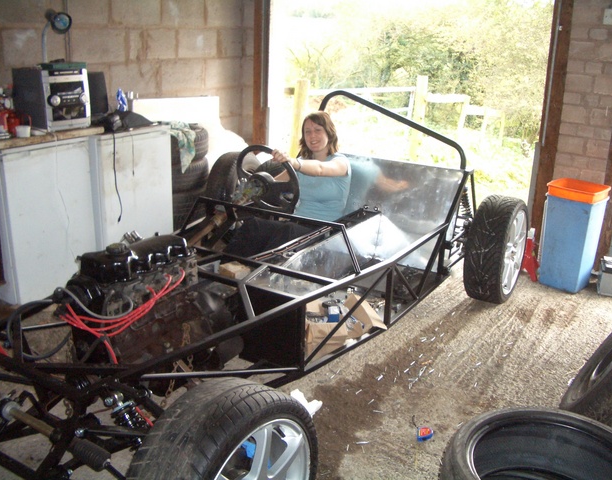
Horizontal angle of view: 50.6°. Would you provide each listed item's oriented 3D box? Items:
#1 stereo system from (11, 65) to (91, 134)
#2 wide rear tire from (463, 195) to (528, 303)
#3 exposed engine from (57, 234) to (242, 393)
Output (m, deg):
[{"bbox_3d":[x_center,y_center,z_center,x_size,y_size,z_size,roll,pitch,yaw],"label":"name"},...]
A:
[{"bbox_3d":[-1.420,-0.800,3.640,0.300,0.322,0.270,15,23,35],"label":"stereo system"},{"bbox_3d":[1.055,0.053,3.567,0.200,0.595,0.595,12,21,30],"label":"wide rear tire"},{"bbox_3d":[-0.560,0.265,2.340,0.470,0.560,0.680,12,22,31],"label":"exposed engine"}]

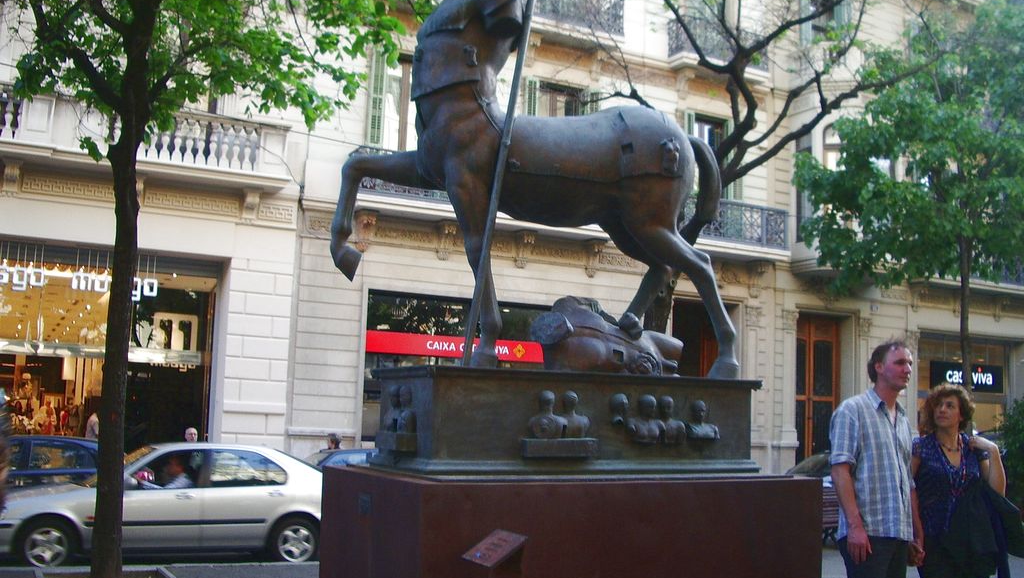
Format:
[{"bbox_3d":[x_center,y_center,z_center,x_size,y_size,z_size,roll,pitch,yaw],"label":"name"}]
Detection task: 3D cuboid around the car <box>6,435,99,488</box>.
[{"bbox_3d":[-6.310,2.591,13.180,4.200,1.430,1.710,5,-8,-29],"label":"car"}]

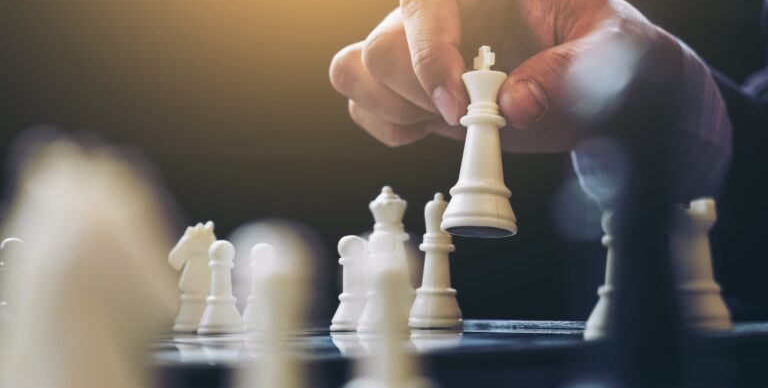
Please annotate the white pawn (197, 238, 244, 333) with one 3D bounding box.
[{"bbox_3d":[-0.069,0.040,0.585,0.021,0.040,0.021,-1,-4,0],"label":"white pawn"}]

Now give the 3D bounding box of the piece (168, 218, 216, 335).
[{"bbox_3d":[-0.073,0.032,0.530,0.022,0.043,0.021,0,-4,0],"label":"piece"}]

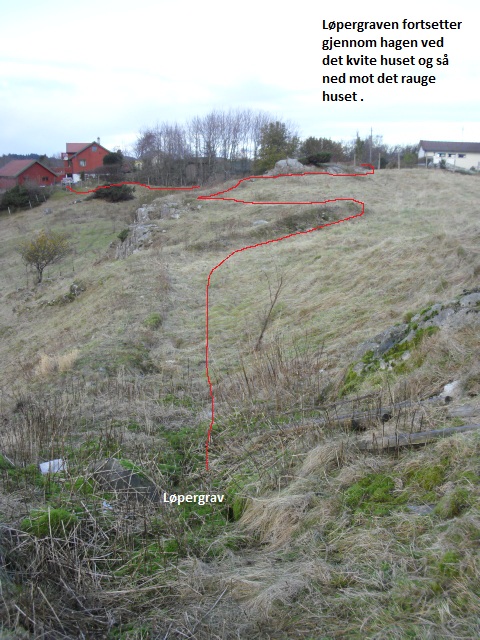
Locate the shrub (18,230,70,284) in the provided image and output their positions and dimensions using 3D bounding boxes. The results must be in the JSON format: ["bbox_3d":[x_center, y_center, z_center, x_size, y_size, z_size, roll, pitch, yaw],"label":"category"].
[{"bbox_3d":[-10.011,-3.254,36.000,2.550,2.650,2.500,-4,13,-16],"label":"shrub"}]

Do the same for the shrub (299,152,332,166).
[{"bbox_3d":[5.913,-12.536,55.000,2.600,1.100,2.100,1,13,6],"label":"shrub"}]

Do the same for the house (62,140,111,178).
[{"bbox_3d":[-25.601,-27.336,121.000,9.200,6.900,10.000,-3,13,-12],"label":"house"}]

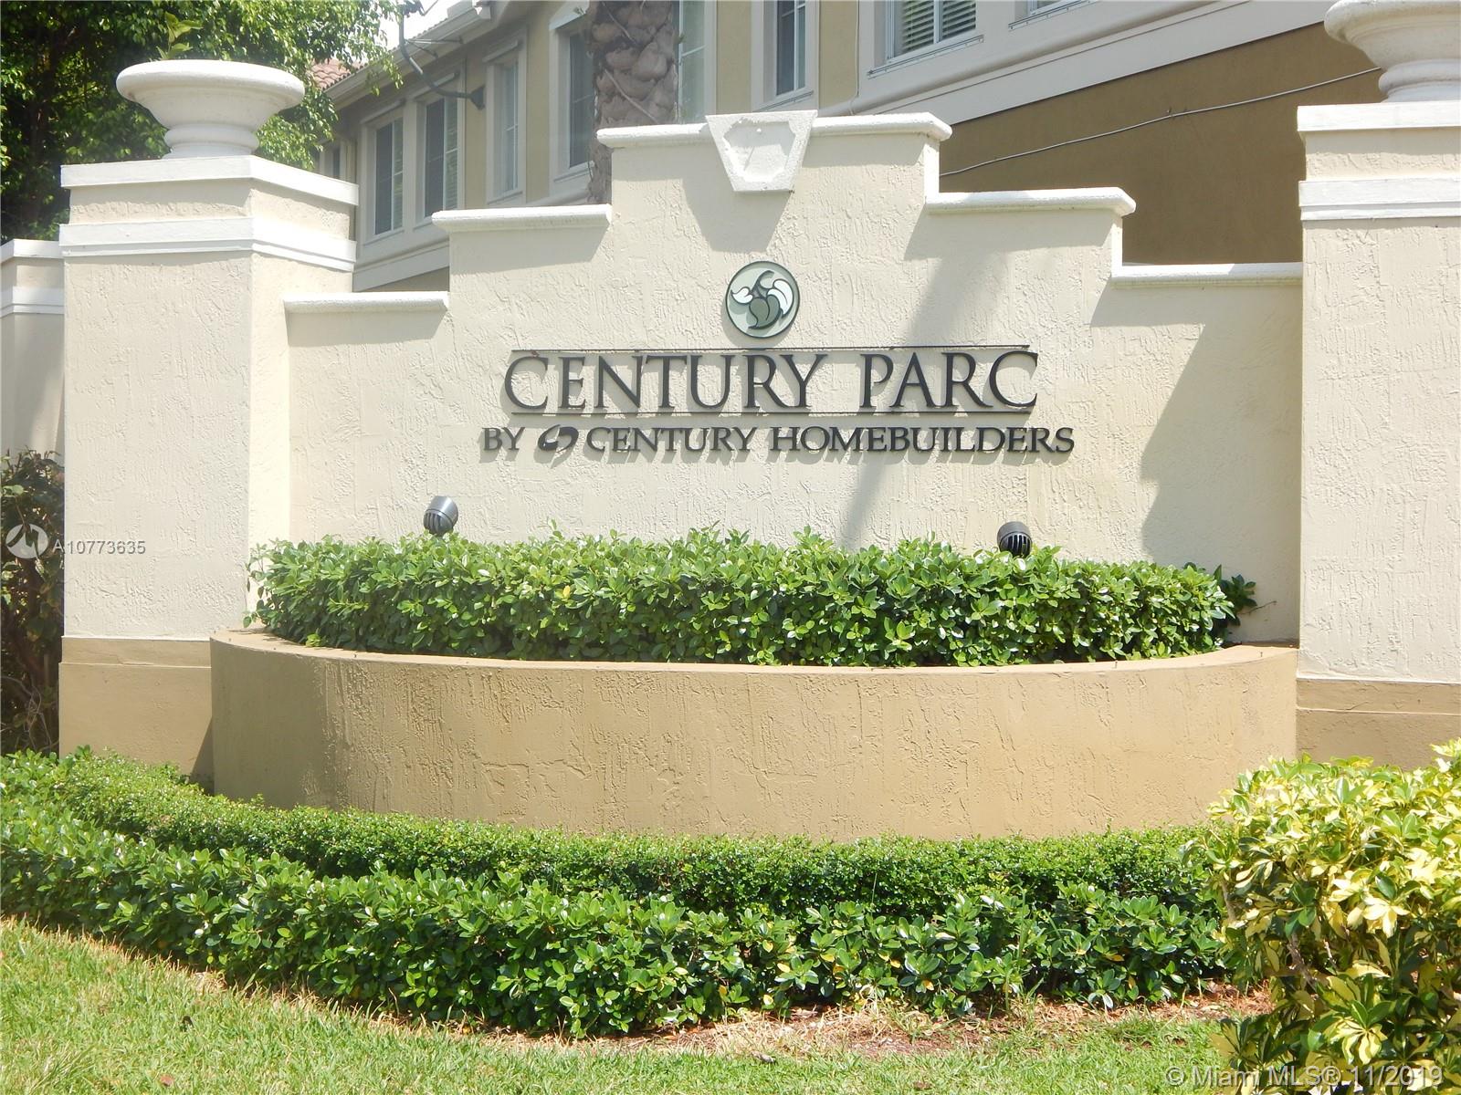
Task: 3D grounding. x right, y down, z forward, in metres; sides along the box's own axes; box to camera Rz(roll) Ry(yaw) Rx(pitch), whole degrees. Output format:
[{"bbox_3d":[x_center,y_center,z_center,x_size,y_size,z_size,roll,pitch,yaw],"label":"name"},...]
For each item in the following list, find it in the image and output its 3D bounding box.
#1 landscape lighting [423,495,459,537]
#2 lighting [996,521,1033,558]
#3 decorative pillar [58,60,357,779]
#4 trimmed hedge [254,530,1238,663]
[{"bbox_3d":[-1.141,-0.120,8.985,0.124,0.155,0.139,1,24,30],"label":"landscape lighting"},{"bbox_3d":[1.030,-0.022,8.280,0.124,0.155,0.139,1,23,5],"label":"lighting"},{"bbox_3d":[-2.287,-0.514,10.061,0.924,3.116,0.949,1,1,18],"label":"decorative pillar"},{"bbox_3d":[-0.160,0.177,8.257,3.780,0.437,1.260,1,1,18],"label":"trimmed hedge"}]

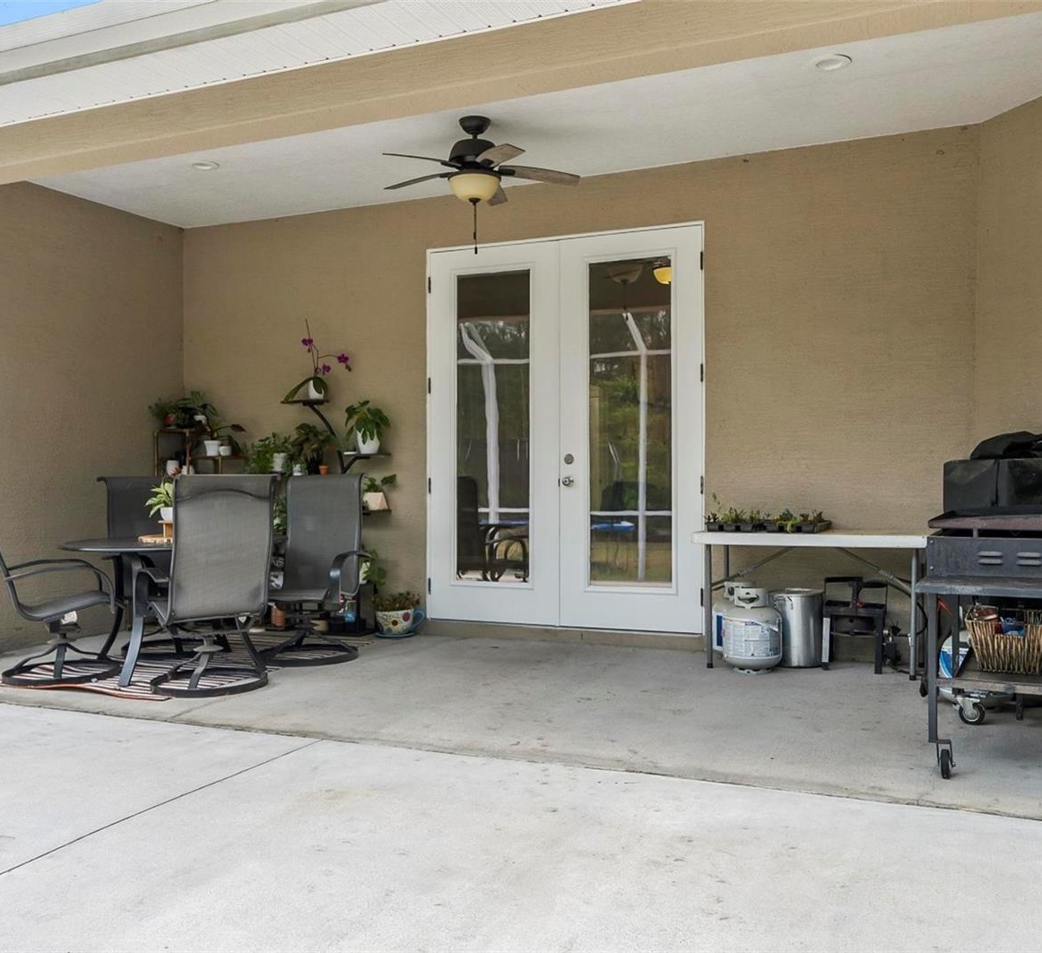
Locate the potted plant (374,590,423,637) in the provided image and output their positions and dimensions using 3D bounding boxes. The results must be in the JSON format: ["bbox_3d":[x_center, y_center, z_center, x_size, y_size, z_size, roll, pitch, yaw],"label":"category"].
[{"bbox_3d":[-0.823,0.917,6.646,0.310,0.310,0.280,0,0,24],"label":"potted plant"}]

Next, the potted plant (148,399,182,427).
[{"bbox_3d":[-2.523,-0.449,7.054,0.200,0.205,0.180,0,0,24],"label":"potted plant"}]

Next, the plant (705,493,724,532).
[{"bbox_3d":[1.076,0.200,5.540,0.100,0.215,0.100,0,0,24],"label":"plant"}]

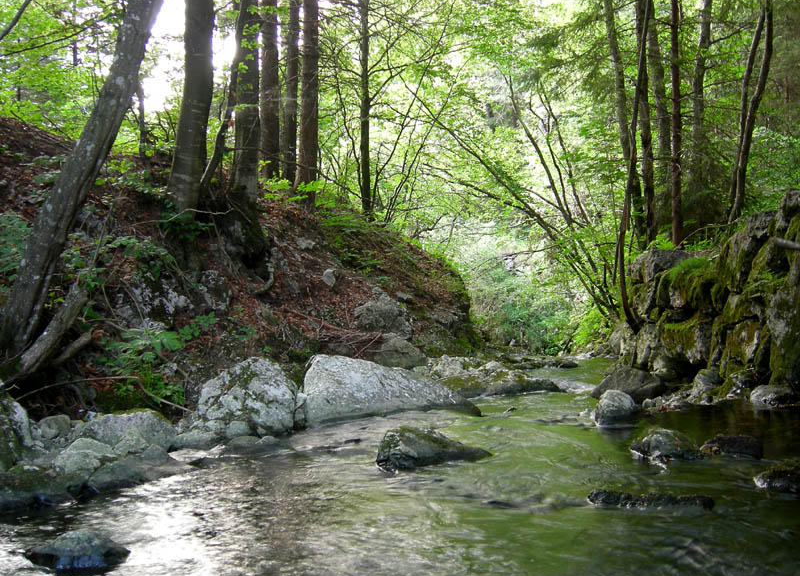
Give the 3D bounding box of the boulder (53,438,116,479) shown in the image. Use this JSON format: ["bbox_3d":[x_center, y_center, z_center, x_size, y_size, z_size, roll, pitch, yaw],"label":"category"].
[{"bbox_3d":[-1.780,0.965,4.950,0.370,0.220,0.320,0,-1,-14],"label":"boulder"}]

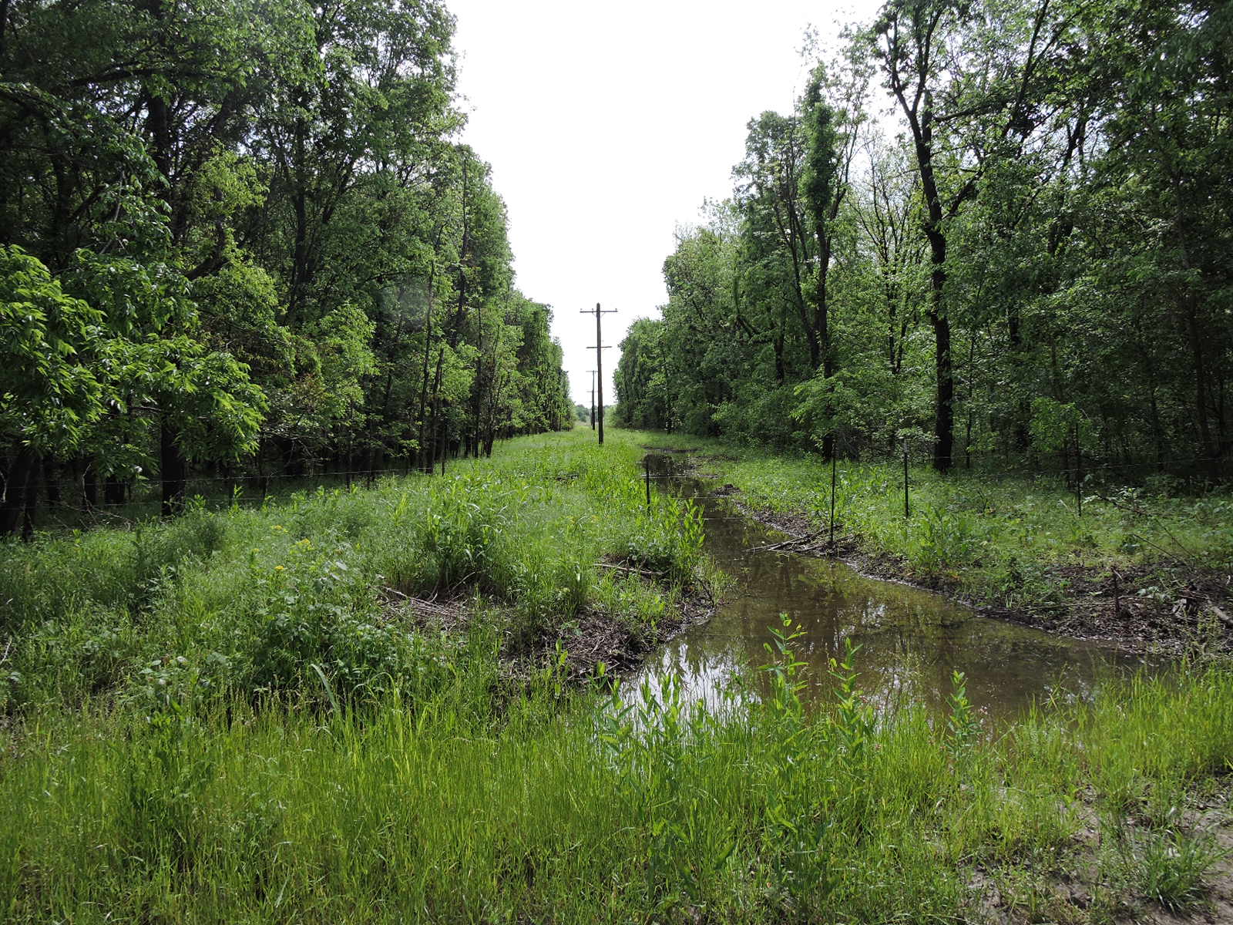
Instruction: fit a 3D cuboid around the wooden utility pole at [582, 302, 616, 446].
[{"bbox_3d":[-1.073,-5.737,55.531,2.420,9.230,0.320,-1,3,-2],"label":"wooden utility pole"}]

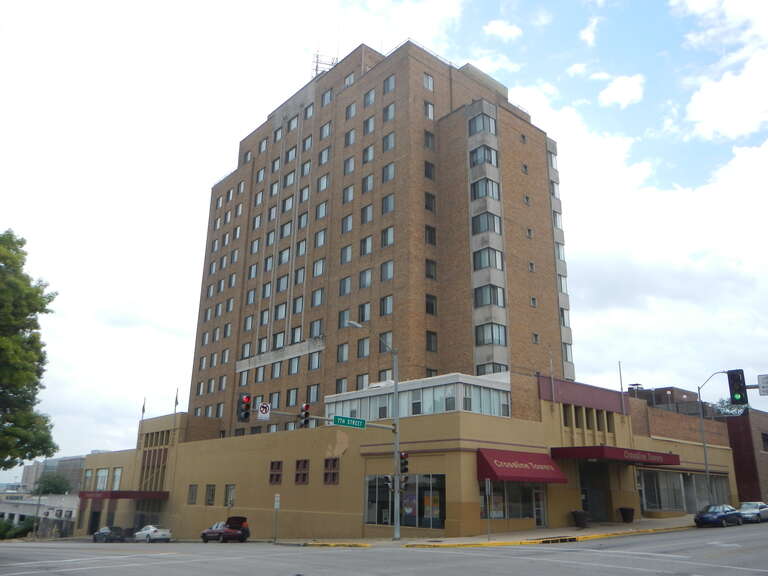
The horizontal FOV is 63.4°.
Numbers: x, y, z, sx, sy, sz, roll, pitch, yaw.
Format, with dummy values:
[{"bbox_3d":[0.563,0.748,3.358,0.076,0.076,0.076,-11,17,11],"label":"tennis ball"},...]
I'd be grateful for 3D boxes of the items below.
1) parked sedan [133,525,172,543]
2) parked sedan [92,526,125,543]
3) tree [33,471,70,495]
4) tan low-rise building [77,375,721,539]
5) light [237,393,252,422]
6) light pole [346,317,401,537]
[{"bbox_3d":[-22.370,23.654,60.042,1.800,1.420,4.700,16,-24,-39],"label":"parked sedan"},{"bbox_3d":[-31.114,27.764,70.112,1.800,1.450,4.700,16,-24,-39],"label":"parked sedan"},{"bbox_3d":[-61.424,36.776,114.446,7.000,8.500,7.000,16,-24,-39],"label":"tree"},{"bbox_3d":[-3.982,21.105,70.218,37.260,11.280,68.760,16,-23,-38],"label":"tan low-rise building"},{"bbox_3d":[-6.573,5.571,29.069,0.620,1.330,0.380,16,-24,-39],"label":"light"},{"bbox_3d":[-0.573,7.718,34.163,4.200,11.400,0.450,16,-24,-39],"label":"light pole"}]

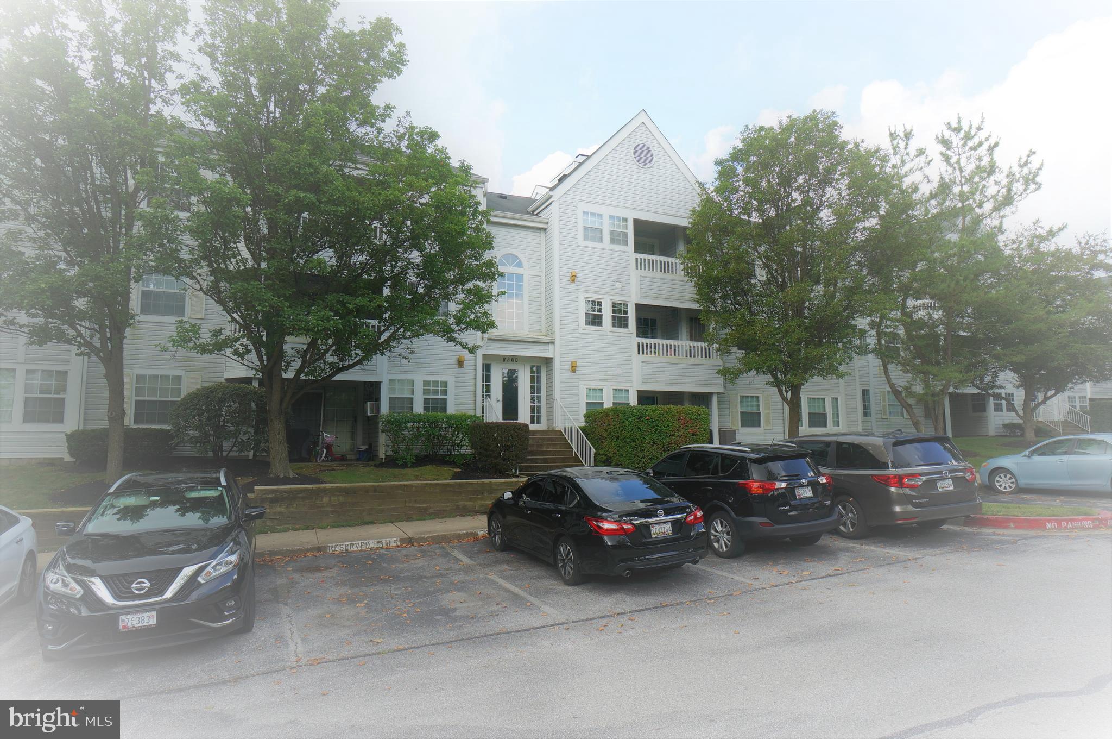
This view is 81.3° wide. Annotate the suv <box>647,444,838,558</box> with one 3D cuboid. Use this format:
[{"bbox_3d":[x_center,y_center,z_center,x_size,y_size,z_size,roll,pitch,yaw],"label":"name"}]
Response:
[{"bbox_3d":[2.788,2.169,11.553,1.870,1.690,4.570,-1,-5,-24],"label":"suv"}]

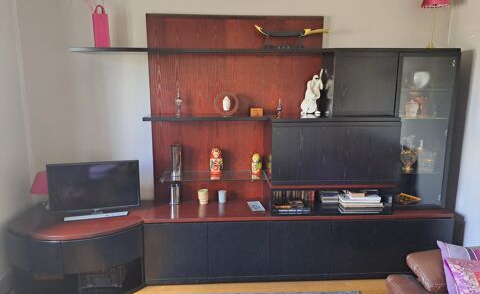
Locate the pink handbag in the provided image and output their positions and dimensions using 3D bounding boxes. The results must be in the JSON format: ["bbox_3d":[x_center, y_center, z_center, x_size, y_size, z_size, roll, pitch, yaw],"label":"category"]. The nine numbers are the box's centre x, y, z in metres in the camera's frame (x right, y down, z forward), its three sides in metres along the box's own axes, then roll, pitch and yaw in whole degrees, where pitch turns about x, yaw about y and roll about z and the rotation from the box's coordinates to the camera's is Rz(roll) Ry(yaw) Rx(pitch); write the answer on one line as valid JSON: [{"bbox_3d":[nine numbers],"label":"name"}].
[{"bbox_3d":[-1.163,-1.004,2.917,0.121,0.343,0.092,-1,9,-3],"label":"pink handbag"}]

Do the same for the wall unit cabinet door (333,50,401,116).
[{"bbox_3d":[1.034,-0.511,2.865,0.535,0.517,0.029,-1,9,-3],"label":"wall unit cabinet door"}]

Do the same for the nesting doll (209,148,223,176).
[{"bbox_3d":[-0.206,0.139,3.088,0.116,0.254,0.116,-1,9,-3],"label":"nesting doll"}]

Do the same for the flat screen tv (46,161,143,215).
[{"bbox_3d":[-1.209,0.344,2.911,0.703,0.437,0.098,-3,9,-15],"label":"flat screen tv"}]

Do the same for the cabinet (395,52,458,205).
[{"bbox_3d":[1.551,-0.144,3.162,0.526,1.343,0.431,-1,9,-3],"label":"cabinet"}]

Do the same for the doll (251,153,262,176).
[{"bbox_3d":[0.154,0.161,3.087,0.090,0.209,0.090,-1,9,-3],"label":"doll"}]

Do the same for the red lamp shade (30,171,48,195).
[{"bbox_3d":[-1.748,0.318,3.088,0.198,0.172,0.198,-1,9,-3],"label":"red lamp shade"}]

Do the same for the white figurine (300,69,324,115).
[{"bbox_3d":[0.654,-0.492,3.133,0.193,0.408,0.138,-1,9,-3],"label":"white figurine"}]

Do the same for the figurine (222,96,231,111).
[{"bbox_3d":[-0.110,-0.369,2.967,0.074,0.130,0.052,-1,9,-3],"label":"figurine"}]

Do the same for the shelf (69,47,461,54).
[{"bbox_3d":[0.225,-0.816,3.002,3.174,0.035,0.414,-1,9,-3],"label":"shelf"}]

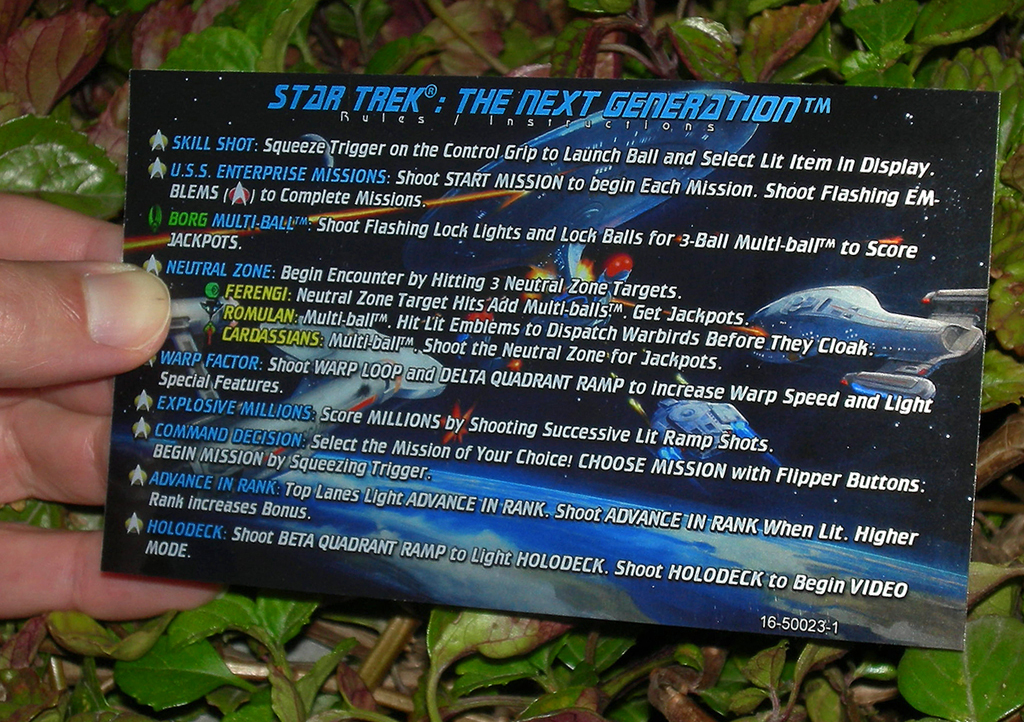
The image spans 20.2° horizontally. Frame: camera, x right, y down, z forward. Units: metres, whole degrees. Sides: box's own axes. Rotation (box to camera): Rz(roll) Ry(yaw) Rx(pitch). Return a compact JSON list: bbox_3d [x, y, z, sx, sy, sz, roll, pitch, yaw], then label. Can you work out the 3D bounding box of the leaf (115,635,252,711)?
[{"bbox_3d":[-0.055,0.053,0.482,0.022,0.004,0.013,7,52,6],"label":"leaf"}]

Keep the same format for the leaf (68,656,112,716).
[{"bbox_3d":[-0.079,0.061,0.537,0.008,0.003,0.011,-4,67,-15],"label":"leaf"}]

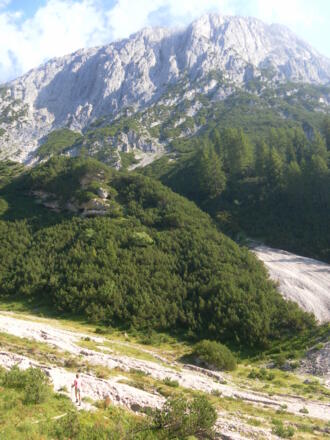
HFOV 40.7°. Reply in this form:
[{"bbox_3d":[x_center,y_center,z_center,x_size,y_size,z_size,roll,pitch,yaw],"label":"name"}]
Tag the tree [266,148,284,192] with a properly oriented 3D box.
[{"bbox_3d":[31.046,-13.908,125.000,5.210,12.360,4.790,0,-2,0],"label":"tree"}]

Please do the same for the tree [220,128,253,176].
[{"bbox_3d":[21.374,-20.179,133.000,9.570,14.640,8.800,0,-2,0],"label":"tree"}]

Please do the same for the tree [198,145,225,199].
[{"bbox_3d":[12.333,-12.864,118.000,7.960,14.320,7.320,0,-2,0],"label":"tree"}]

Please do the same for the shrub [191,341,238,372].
[{"bbox_3d":[4.005,10.964,36.000,3.560,2.230,3.280,0,-2,0],"label":"shrub"}]

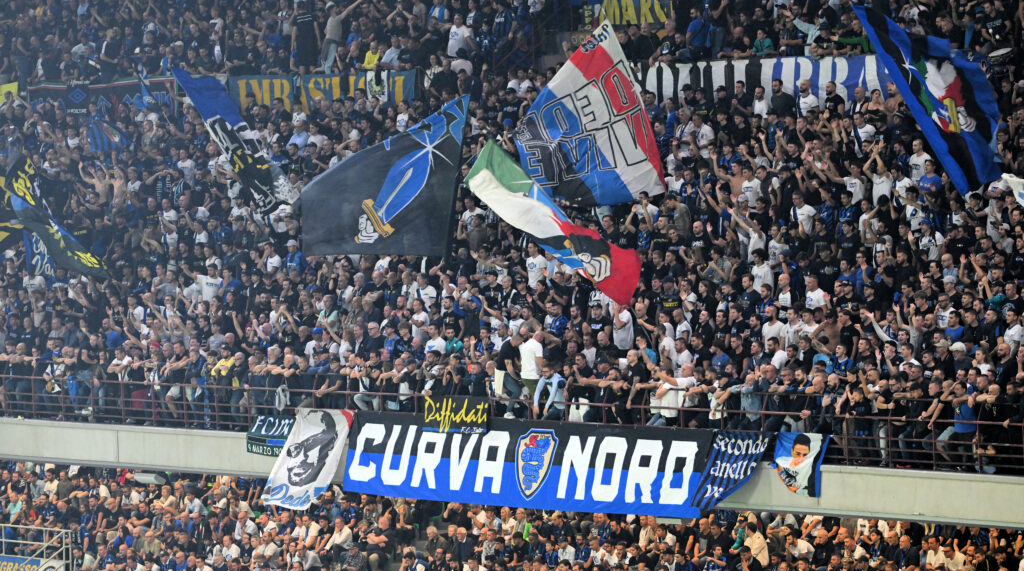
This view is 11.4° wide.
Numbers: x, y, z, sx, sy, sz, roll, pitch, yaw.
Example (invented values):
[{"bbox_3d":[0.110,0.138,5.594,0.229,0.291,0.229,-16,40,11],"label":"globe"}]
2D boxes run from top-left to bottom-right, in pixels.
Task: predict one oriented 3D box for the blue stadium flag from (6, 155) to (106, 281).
[{"bbox_3d":[-10.576,-1.599,118.623,2.300,2.800,0.800,0,2,25],"label":"blue stadium flag"}]

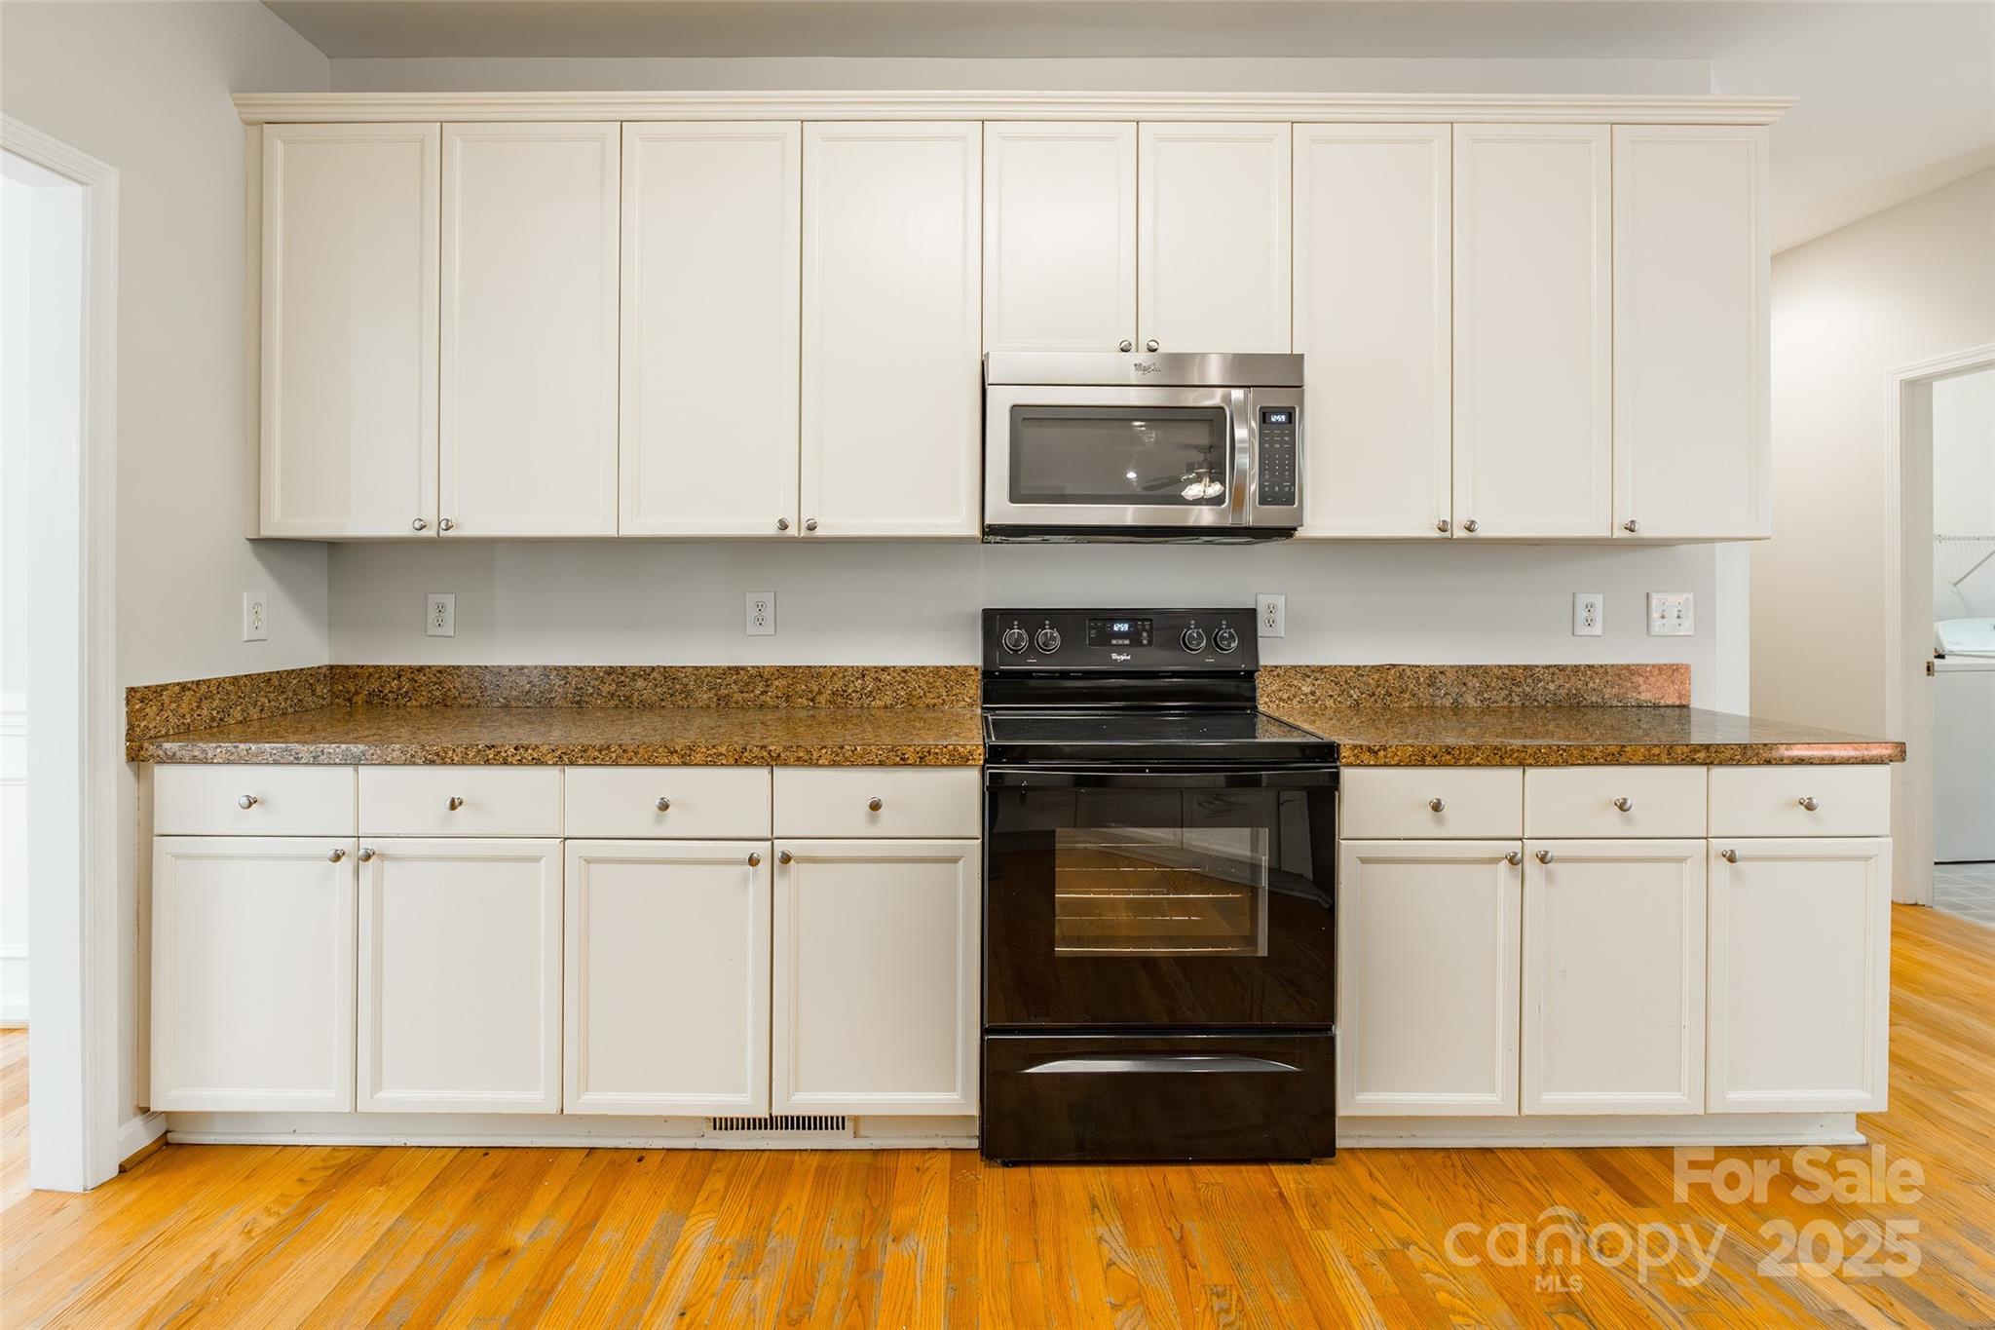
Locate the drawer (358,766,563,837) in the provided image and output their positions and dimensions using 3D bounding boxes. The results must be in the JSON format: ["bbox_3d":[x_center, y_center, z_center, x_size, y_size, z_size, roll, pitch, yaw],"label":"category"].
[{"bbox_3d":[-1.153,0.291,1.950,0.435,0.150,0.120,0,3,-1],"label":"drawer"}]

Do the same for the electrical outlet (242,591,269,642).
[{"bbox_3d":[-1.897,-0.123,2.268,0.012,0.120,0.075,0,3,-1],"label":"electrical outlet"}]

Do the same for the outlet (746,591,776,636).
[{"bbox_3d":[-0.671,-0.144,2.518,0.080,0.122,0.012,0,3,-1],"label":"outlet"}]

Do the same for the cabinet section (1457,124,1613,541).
[{"bbox_3d":[1.343,-0.843,2.380,0.401,1.043,0.310,0,2,0],"label":"cabinet section"}]

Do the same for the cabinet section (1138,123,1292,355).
[{"bbox_3d":[0.539,-1.063,2.360,0.383,0.577,0.320,0,2,-1],"label":"cabinet section"}]

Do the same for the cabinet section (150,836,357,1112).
[{"bbox_3d":[-1.622,0.666,2.195,0.447,0.601,0.520,0,2,0],"label":"cabinet section"}]

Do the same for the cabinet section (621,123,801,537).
[{"bbox_3d":[-0.719,-0.846,2.380,0.452,1.045,0.310,0,2,0],"label":"cabinet section"}]

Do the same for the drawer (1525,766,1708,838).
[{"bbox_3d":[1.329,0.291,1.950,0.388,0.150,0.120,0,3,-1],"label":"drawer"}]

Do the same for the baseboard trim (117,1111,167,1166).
[{"bbox_3d":[-1.885,1.037,1.955,0.025,0.090,0.105,0,3,-1],"label":"baseboard trim"}]

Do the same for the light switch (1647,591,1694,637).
[{"bbox_3d":[1.910,-0.141,2.513,0.127,0.121,0.014,0,2,0],"label":"light switch"}]

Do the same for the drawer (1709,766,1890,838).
[{"bbox_3d":[1.735,0.286,2.115,0.390,0.158,0.420,0,2,0],"label":"drawer"}]

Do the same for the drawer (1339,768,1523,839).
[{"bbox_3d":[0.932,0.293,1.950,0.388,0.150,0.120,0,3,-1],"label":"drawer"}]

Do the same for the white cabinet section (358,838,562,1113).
[{"bbox_3d":[-1.166,0.663,2.185,0.441,0.594,0.530,0,2,-1],"label":"white cabinet section"}]

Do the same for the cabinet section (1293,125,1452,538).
[{"bbox_3d":[0.930,-0.834,2.360,0.398,1.027,0.320,0,2,-1],"label":"cabinet section"}]

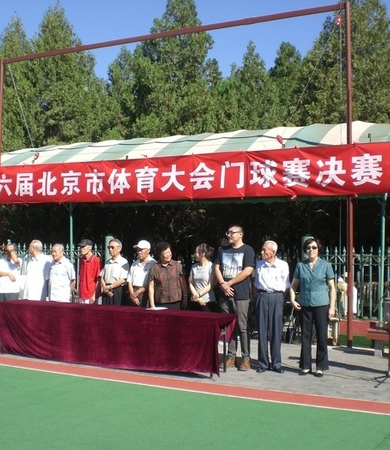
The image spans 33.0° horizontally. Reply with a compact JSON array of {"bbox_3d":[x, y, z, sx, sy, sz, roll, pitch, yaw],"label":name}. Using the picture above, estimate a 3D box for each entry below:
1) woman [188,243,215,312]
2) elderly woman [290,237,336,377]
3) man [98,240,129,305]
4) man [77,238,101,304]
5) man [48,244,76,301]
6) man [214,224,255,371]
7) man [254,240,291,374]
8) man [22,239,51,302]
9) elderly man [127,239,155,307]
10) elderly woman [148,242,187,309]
[{"bbox_3d":[0.097,1.066,9.100,0.400,1.610,0.300,0,-1,23],"label":"woman"},{"bbox_3d":[1.416,0.977,7.941,0.530,1.660,0.310,0,-3,14],"label":"elderly woman"},{"bbox_3d":[-1.214,1.041,9.711,0.470,1.670,0.330,-1,-3,27],"label":"man"},{"bbox_3d":[-1.609,1.059,9.961,0.430,1.680,0.300,-1,-3,30],"label":"man"},{"bbox_3d":[-2.105,1.115,10.312,0.460,1.620,0.310,-1,-3,22],"label":"man"},{"bbox_3d":[0.525,0.940,8.650,0.530,1.850,0.370,0,-1,22],"label":"man"},{"bbox_3d":[0.963,1.018,8.211,0.480,1.650,0.300,0,-3,18],"label":"man"},{"bbox_3d":[-2.523,1.057,10.550,0.470,1.650,0.340,0,-1,20],"label":"man"},{"bbox_3d":[-0.772,1.058,9.461,0.470,1.670,0.330,-1,-3,30],"label":"elderly man"},{"bbox_3d":[-0.384,1.055,9.200,0.520,1.630,0.360,0,-1,0],"label":"elderly woman"}]

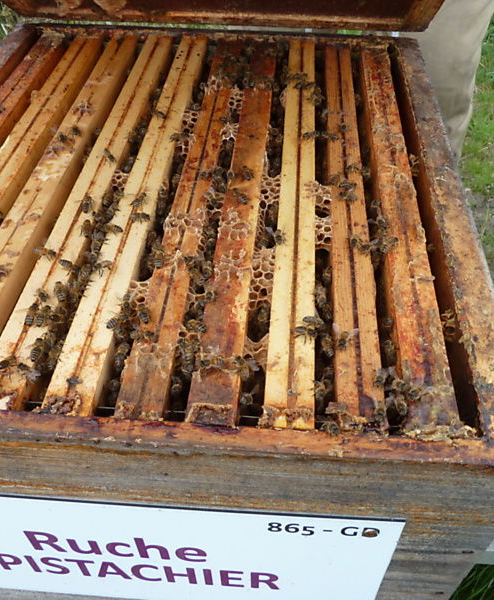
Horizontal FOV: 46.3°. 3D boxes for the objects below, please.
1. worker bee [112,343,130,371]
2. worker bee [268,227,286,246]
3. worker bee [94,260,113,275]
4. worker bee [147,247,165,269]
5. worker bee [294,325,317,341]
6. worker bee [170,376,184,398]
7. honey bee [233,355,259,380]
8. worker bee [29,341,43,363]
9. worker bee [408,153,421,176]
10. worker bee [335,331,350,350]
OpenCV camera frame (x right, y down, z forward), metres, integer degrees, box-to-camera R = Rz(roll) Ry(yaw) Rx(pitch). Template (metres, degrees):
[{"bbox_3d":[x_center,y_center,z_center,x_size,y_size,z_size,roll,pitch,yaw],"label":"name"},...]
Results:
[{"bbox_3d":[-0.071,0.032,0.329,0.007,0.005,0.014,2,64,3],"label":"worker bee"},{"bbox_3d":[0.020,-0.042,0.385,0.011,0.006,0.013,5,46,5],"label":"worker bee"},{"bbox_3d":[-0.091,-0.021,0.366,0.012,0.005,0.006,-17,49,-16],"label":"worker bee"},{"bbox_3d":[-0.058,-0.026,0.372,0.009,0.005,0.013,-11,44,5],"label":"worker bee"},{"bbox_3d":[0.033,0.018,0.326,0.013,0.005,0.007,12,47,11],"label":"worker bee"},{"bbox_3d":[-0.040,0.049,0.327,0.006,0.005,0.013,-2,73,2],"label":"worker bee"},{"bbox_3d":[0.000,0.036,0.311,0.009,0.005,0.013,-25,55,-28],"label":"honey bee"},{"bbox_3d":[-0.119,0.028,0.327,0.007,0.005,0.013,-1,47,0],"label":"worker bee"},{"bbox_3d":[0.134,-0.108,0.463,0.006,0.015,0.007,-5,5,8],"label":"worker bee"},{"bbox_3d":[0.054,0.023,0.325,0.007,0.005,0.012,14,48,14],"label":"worker bee"}]

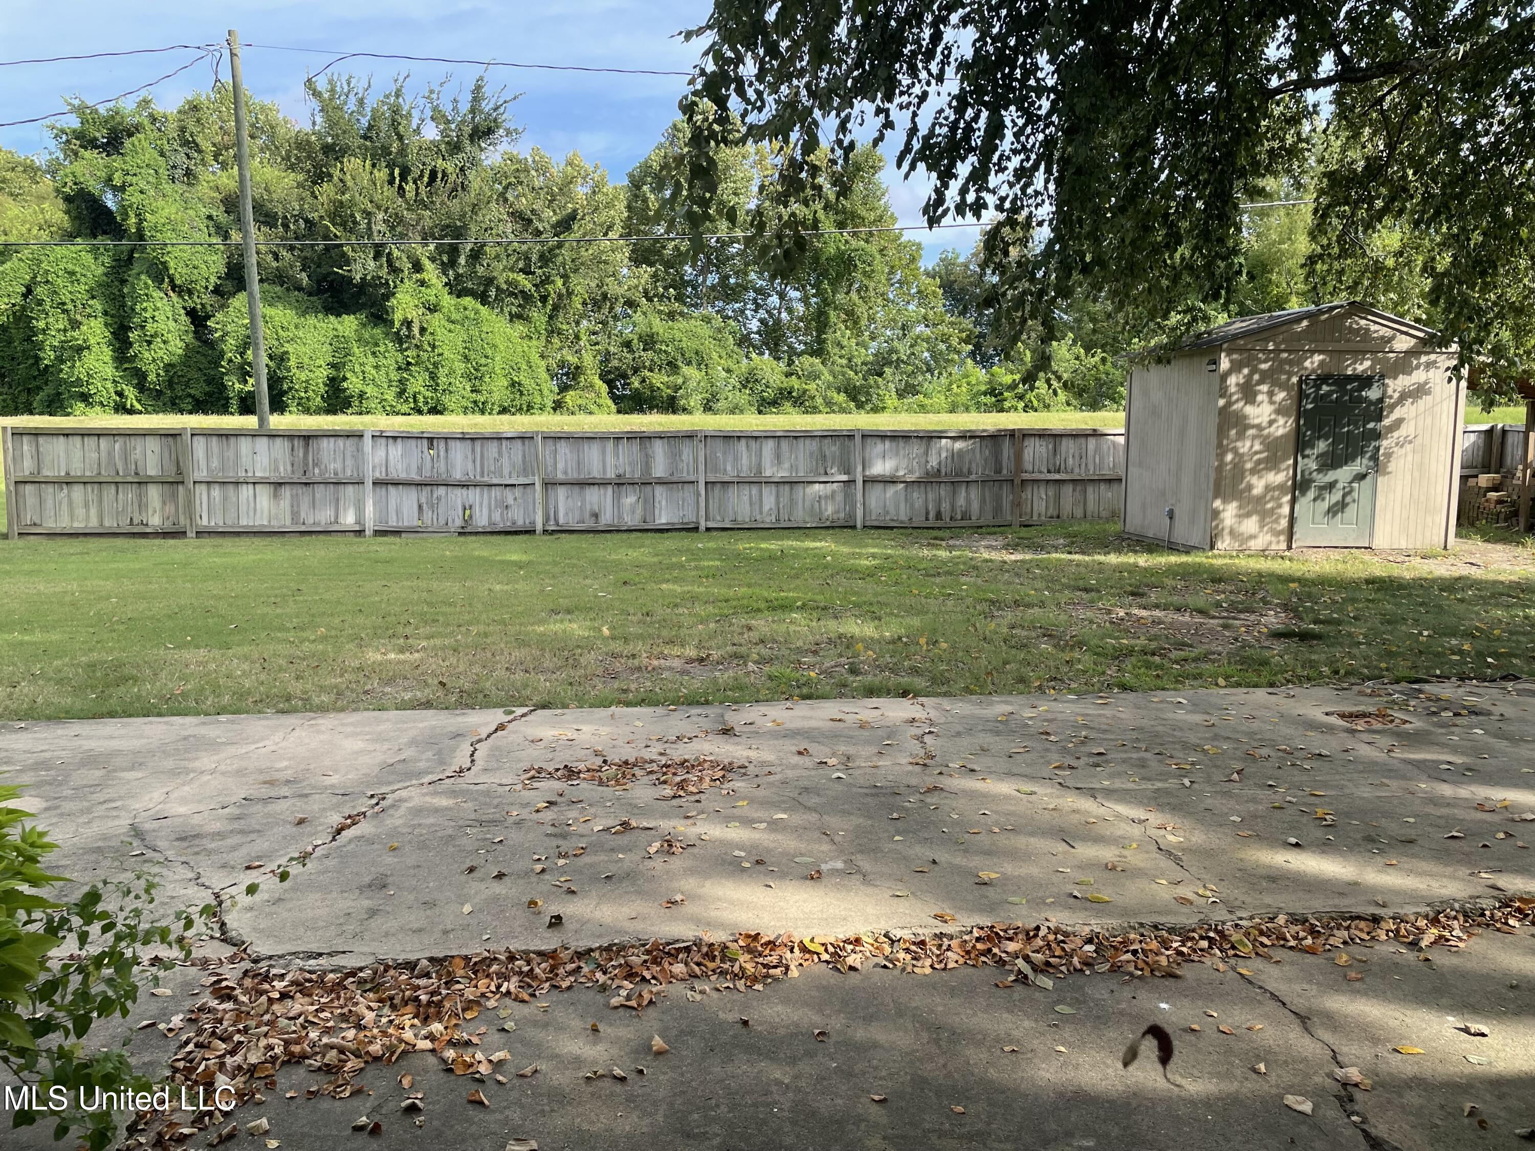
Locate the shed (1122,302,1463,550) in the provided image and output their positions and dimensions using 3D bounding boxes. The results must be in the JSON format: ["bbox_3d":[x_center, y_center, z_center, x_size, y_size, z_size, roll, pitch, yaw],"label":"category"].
[{"bbox_3d":[6.705,-1.898,14.934,3.235,3.002,2.645,0,7,-7],"label":"shed"}]

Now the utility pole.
[{"bbox_3d":[-8.383,-4.833,18.767,0.210,7.704,0.210,-2,7,0],"label":"utility pole"}]

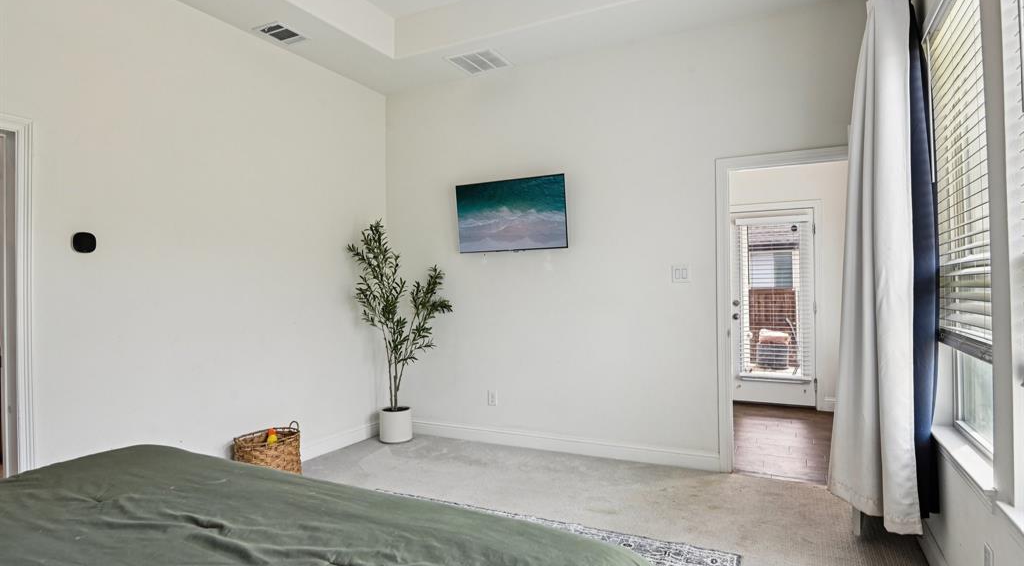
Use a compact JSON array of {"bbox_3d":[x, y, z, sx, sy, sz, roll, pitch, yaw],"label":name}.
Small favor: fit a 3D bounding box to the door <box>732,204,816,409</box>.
[{"bbox_3d":[2.728,0.242,5.690,0.810,2.030,0.045,-1,-1,28],"label":"door"}]

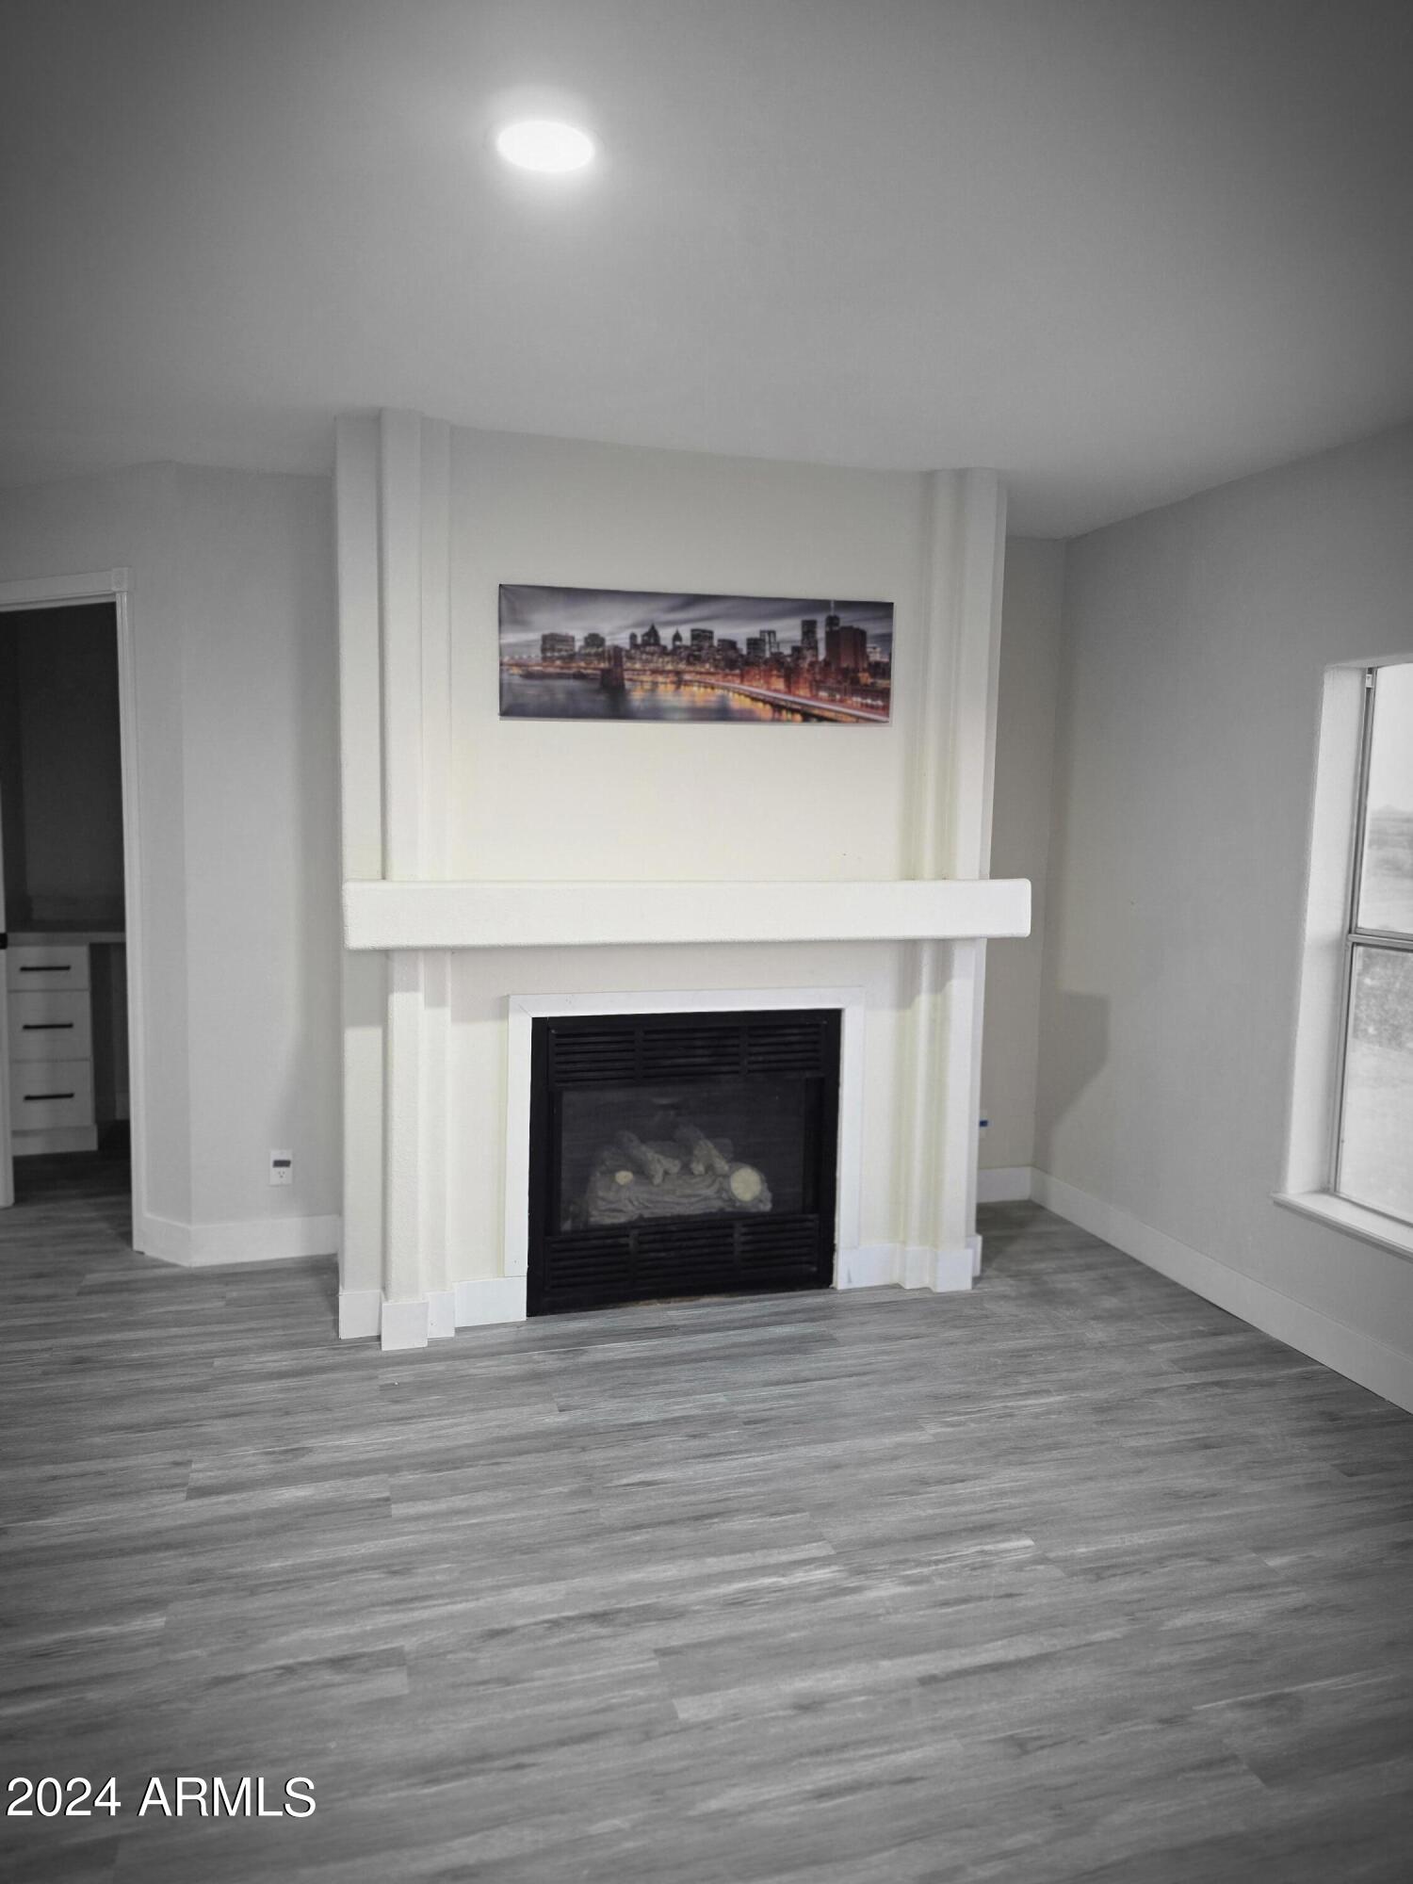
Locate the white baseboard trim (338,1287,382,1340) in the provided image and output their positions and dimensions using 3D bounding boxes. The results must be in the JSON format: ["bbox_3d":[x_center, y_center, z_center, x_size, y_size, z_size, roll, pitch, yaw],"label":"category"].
[{"bbox_3d":[-0.943,1.017,3.430,0.112,0.126,0.020,-1,6,-16],"label":"white baseboard trim"}]

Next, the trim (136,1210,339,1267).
[{"bbox_3d":[-1.496,0.941,4.036,0.622,0.128,0.178,-1,6,-16],"label":"trim"}]

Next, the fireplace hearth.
[{"bbox_3d":[-0.068,0.626,3.703,0.931,0.862,0.120,-1,6,-16],"label":"fireplace hearth"}]

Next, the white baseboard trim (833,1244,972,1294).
[{"bbox_3d":[0.605,1.000,3.821,0.400,0.126,0.118,-1,6,-16],"label":"white baseboard trim"}]

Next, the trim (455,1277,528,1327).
[{"bbox_3d":[-0.608,1.012,3.528,0.202,0.126,0.020,-1,6,-16],"label":"trim"}]

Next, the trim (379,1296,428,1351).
[{"bbox_3d":[-0.808,1.027,3.361,0.122,0.126,0.020,-1,6,-16],"label":"trim"}]

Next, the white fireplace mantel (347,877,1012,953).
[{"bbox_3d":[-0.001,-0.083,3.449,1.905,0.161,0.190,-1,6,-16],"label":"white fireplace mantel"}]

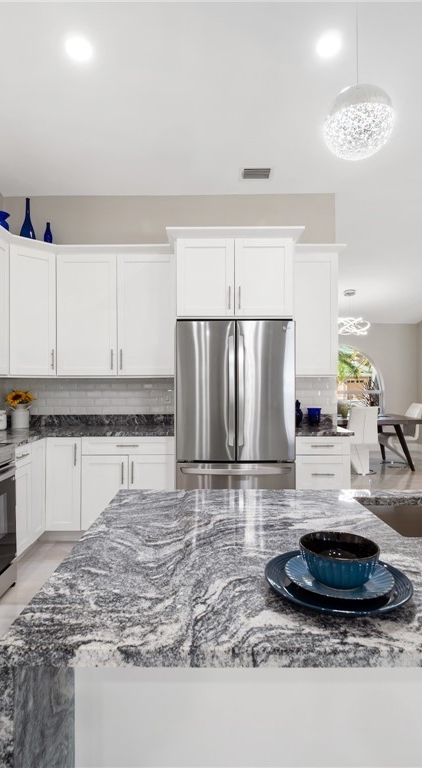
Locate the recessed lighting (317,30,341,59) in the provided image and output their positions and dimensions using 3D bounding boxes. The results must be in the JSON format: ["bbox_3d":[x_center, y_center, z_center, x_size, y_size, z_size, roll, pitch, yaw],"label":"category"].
[{"bbox_3d":[0.724,-2.091,2.543,0.155,0.030,0.155,0,-12,0],"label":"recessed lighting"}]

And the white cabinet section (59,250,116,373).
[{"bbox_3d":[-1.087,-0.610,3.800,0.530,1.080,0.330,0,0,0],"label":"white cabinet section"}]

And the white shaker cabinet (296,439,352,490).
[{"bbox_3d":[0.915,0.864,3.754,0.485,0.853,0.600,0,0,-1],"label":"white shaker cabinet"}]

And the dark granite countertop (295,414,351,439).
[{"bbox_3d":[0.907,0.355,3.650,0.504,0.121,0.655,0,0,0],"label":"dark granite countertop"}]

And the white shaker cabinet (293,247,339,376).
[{"bbox_3d":[0.902,-0.640,3.878,0.475,1.130,0.320,0,0,-1],"label":"white shaker cabinet"}]

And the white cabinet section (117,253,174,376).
[{"bbox_3d":[-0.562,-0.610,3.800,0.520,1.080,0.330,0,0,0],"label":"white cabinet section"}]

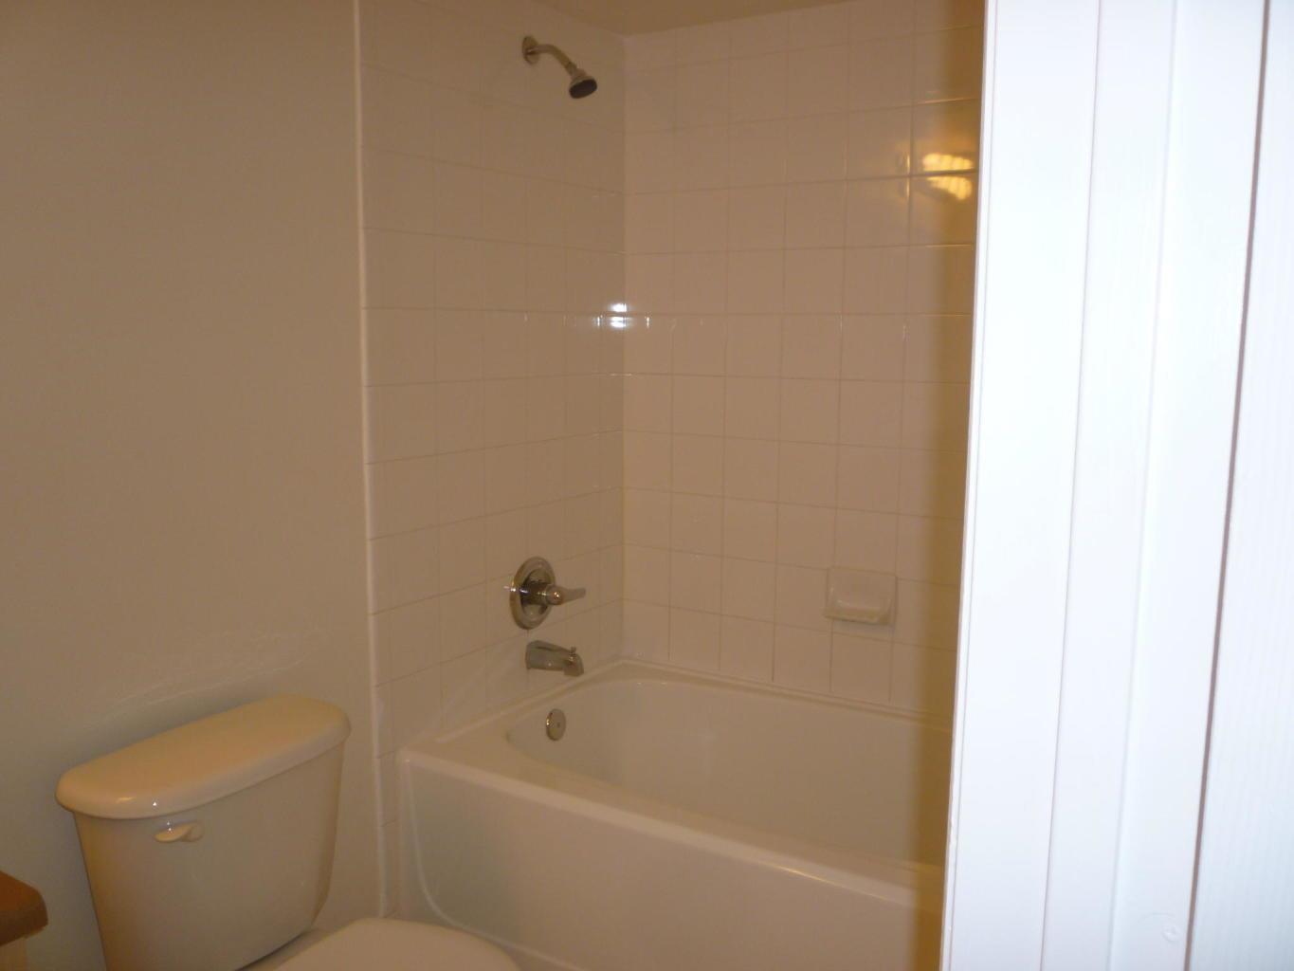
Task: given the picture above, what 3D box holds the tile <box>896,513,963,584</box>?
[{"bbox_3d":[0.651,0.150,2.504,0.152,0.152,0.009,6,10,32],"label":"tile"}]

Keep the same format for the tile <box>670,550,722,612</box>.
[{"bbox_3d":[0.132,0.250,2.834,0.151,0.151,0.010,6,10,32],"label":"tile"}]

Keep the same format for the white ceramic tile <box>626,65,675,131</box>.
[{"bbox_3d":[0.012,-0.970,2.747,0.150,0.149,0.010,6,10,32],"label":"white ceramic tile"}]

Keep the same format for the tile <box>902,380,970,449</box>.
[{"bbox_3d":[0.654,-0.155,2.457,0.151,0.151,0.010,5,9,32],"label":"tile"}]

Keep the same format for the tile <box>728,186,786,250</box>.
[{"bbox_3d":[0.268,-0.646,2.634,0.151,0.151,0.010,5,9,32],"label":"tile"}]

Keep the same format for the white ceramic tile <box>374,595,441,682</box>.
[{"bbox_3d":[-0.503,0.326,2.295,0.009,0.152,0.183,6,10,32],"label":"white ceramic tile"}]

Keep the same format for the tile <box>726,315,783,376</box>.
[{"bbox_3d":[0.266,-0.343,2.666,0.151,0.151,0.010,6,10,32],"label":"tile"}]

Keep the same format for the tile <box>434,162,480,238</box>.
[{"bbox_3d":[-0.404,-0.606,2.300,0.008,0.152,0.152,5,9,32],"label":"tile"}]

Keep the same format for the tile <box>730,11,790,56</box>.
[{"bbox_3d":[0.271,-1.065,2.562,0.151,0.081,0.010,6,10,32],"label":"tile"}]

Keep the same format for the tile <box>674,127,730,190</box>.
[{"bbox_3d":[0.139,-0.812,2.699,0.152,0.152,0.009,6,10,32],"label":"tile"}]

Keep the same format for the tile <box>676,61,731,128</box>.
[{"bbox_3d":[0.140,-0.964,2.677,0.152,0.152,0.009,6,10,32],"label":"tile"}]

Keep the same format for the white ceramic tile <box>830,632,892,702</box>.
[{"bbox_3d":[0.516,0.439,2.610,0.152,0.152,0.010,6,10,32],"label":"white ceramic tile"}]

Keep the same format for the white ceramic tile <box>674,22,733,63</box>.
[{"bbox_3d":[0.142,-1.078,2.643,0.151,0.081,0.010,6,10,32],"label":"white ceramic tile"}]

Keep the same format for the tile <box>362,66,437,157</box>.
[{"bbox_3d":[-0.489,-0.728,2.119,0.010,0.152,0.186,6,10,32],"label":"tile"}]

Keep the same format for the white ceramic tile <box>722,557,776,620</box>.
[{"bbox_3d":[0.260,0.263,2.756,0.149,0.149,0.010,6,10,32],"label":"white ceramic tile"}]

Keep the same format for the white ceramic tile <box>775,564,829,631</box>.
[{"bbox_3d":[0.393,0.277,2.698,0.152,0.152,0.009,5,9,32],"label":"white ceramic tile"}]

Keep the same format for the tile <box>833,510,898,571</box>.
[{"bbox_3d":[0.523,0.136,2.589,0.152,0.152,0.008,5,9,32],"label":"tile"}]

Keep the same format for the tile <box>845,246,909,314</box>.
[{"bbox_3d":[0.526,-0.471,2.498,0.152,0.152,0.009,6,10,32],"label":"tile"}]

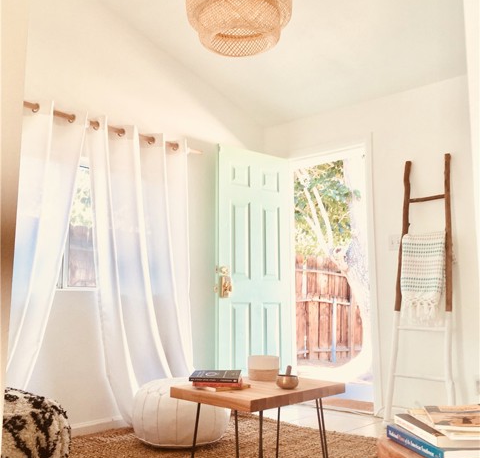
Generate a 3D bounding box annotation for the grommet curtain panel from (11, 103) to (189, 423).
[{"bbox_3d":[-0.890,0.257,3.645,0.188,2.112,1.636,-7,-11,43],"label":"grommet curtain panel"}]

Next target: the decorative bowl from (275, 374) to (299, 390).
[{"bbox_3d":[0.201,0.653,2.293,0.097,0.056,0.097,0,-8,0],"label":"decorative bowl"}]

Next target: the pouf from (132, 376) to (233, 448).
[{"bbox_3d":[-0.342,1.074,3.166,0.575,0.357,0.575,0,-8,0],"label":"pouf"}]

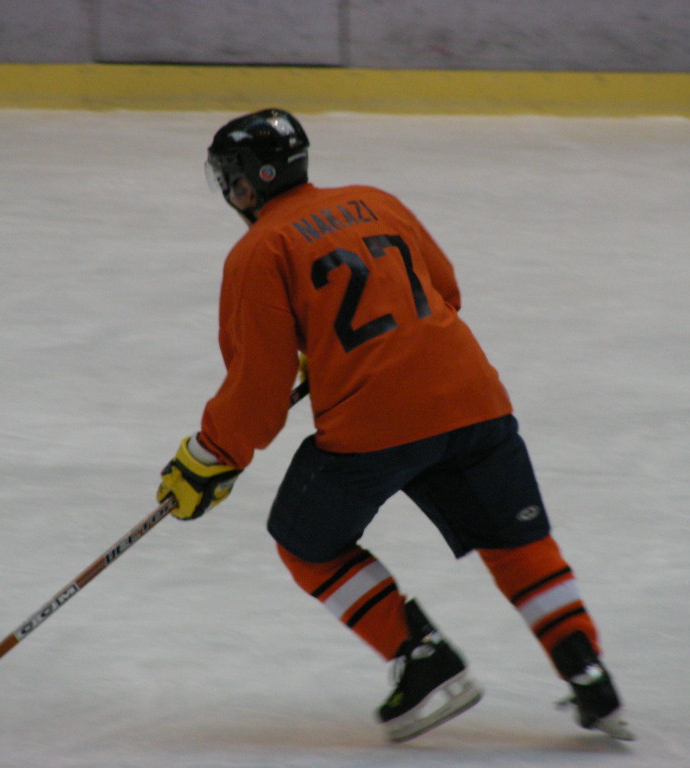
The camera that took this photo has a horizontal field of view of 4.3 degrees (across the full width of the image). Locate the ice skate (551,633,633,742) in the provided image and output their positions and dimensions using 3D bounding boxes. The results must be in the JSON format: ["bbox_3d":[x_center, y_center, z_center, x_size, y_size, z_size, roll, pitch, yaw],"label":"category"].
[{"bbox_3d":[0.603,0.743,22.450,0.110,0.280,0.285,-30,-2,-10],"label":"ice skate"}]

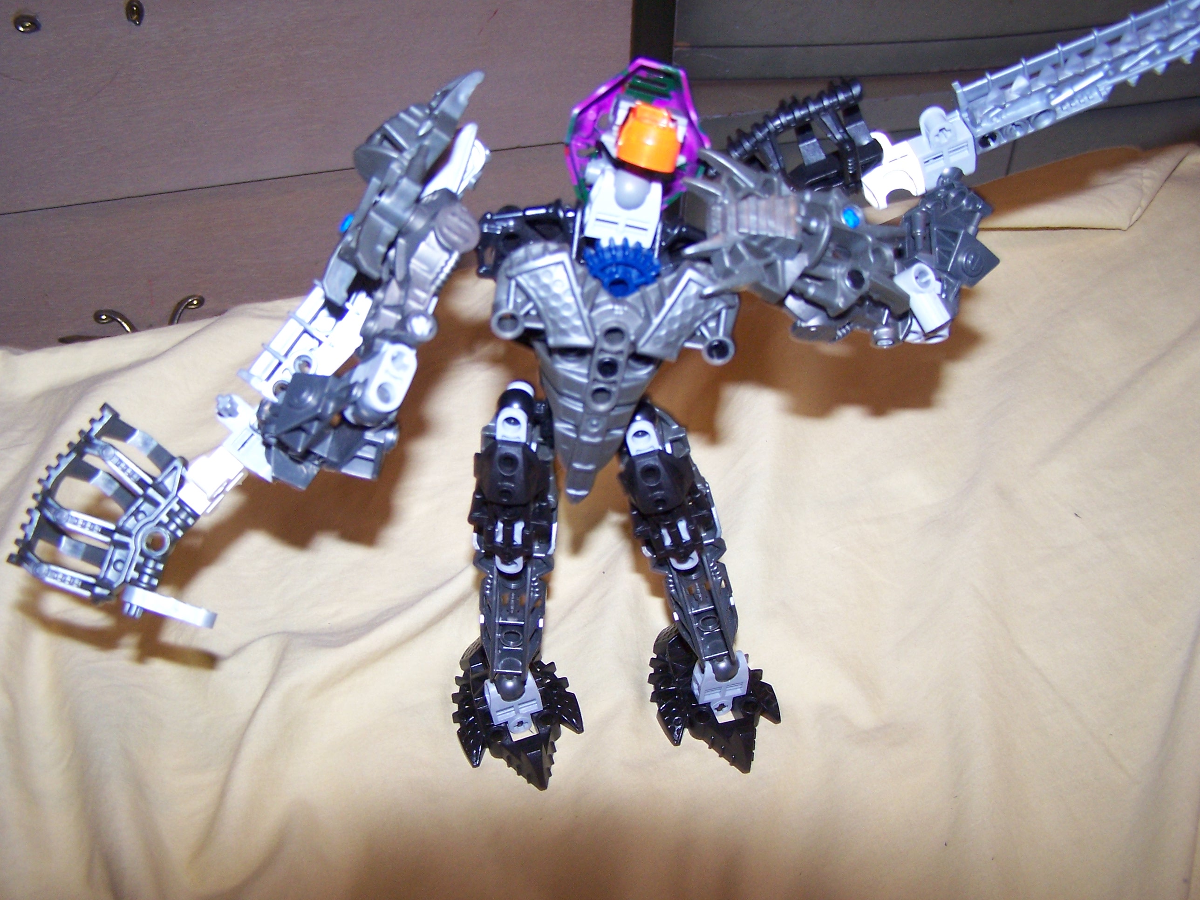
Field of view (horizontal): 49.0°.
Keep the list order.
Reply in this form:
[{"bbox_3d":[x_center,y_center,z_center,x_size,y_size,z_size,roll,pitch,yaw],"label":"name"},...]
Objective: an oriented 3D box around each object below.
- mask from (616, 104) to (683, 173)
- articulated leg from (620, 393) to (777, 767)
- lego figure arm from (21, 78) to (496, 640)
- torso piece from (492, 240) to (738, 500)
[{"bbox_3d":[0.011,-0.073,0.309,0.015,0.016,0.011,13,29,-7],"label":"mask"},{"bbox_3d":[0.030,0.041,0.413,0.045,0.129,0.055,-10,39,2],"label":"articulated leg"},{"bbox_3d":[-0.076,-0.017,0.326,0.062,0.163,0.047,48,9,0],"label":"lego figure arm"},{"bbox_3d":[0.003,-0.021,0.342,0.061,0.070,0.031,7,30,-4],"label":"torso piece"}]

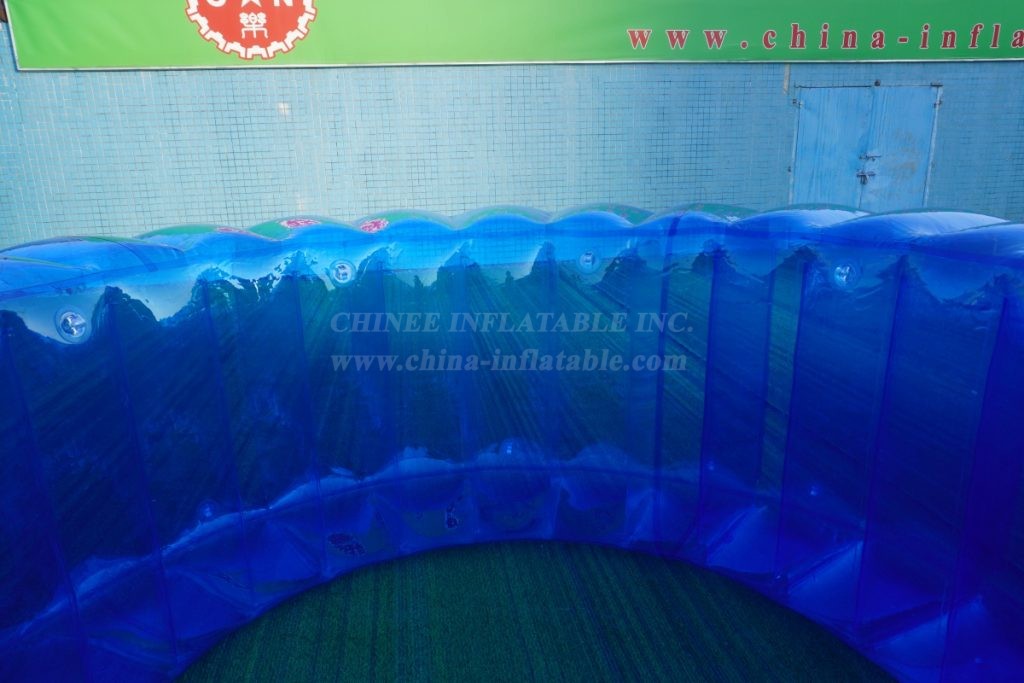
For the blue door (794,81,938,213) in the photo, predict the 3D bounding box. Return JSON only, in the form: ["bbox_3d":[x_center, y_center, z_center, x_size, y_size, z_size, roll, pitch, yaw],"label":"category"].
[{"bbox_3d":[4.675,-2.324,9.106,2.048,2.027,0.080,-4,15,-9],"label":"blue door"}]

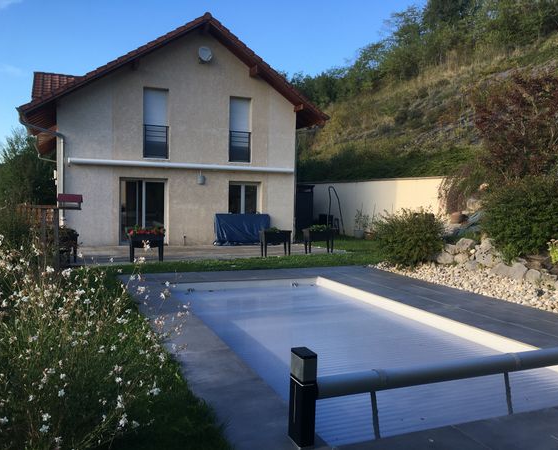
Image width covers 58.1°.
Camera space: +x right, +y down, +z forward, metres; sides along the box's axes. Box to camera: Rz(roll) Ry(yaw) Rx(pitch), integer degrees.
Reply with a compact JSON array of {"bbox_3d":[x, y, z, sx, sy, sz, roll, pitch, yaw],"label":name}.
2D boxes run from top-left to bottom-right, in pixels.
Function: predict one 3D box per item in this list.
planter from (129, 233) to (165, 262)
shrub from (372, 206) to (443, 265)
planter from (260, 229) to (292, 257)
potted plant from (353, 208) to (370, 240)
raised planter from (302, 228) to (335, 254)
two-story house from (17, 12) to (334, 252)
[{"bbox_3d":[-3.209,0.532,12.140,0.800,0.680,0.380,0,3,-20],"label":"planter"},{"bbox_3d":[3.310,0.331,12.800,1.720,1.450,1.550,2,3,12],"label":"shrub"},{"bbox_3d":[-0.097,0.510,13.741,0.800,0.680,0.380,0,3,-22],"label":"planter"},{"bbox_3d":[3.249,-0.059,19.800,0.600,1.200,0.550,1,3,0],"label":"potted plant"},{"bbox_3d":[1.147,0.483,14.742,0.800,0.680,0.380,0,3,-24],"label":"raised planter"},{"bbox_3d":[-4.671,-3.238,20.485,9.650,7.360,10.200,0,3,-22],"label":"two-story house"}]

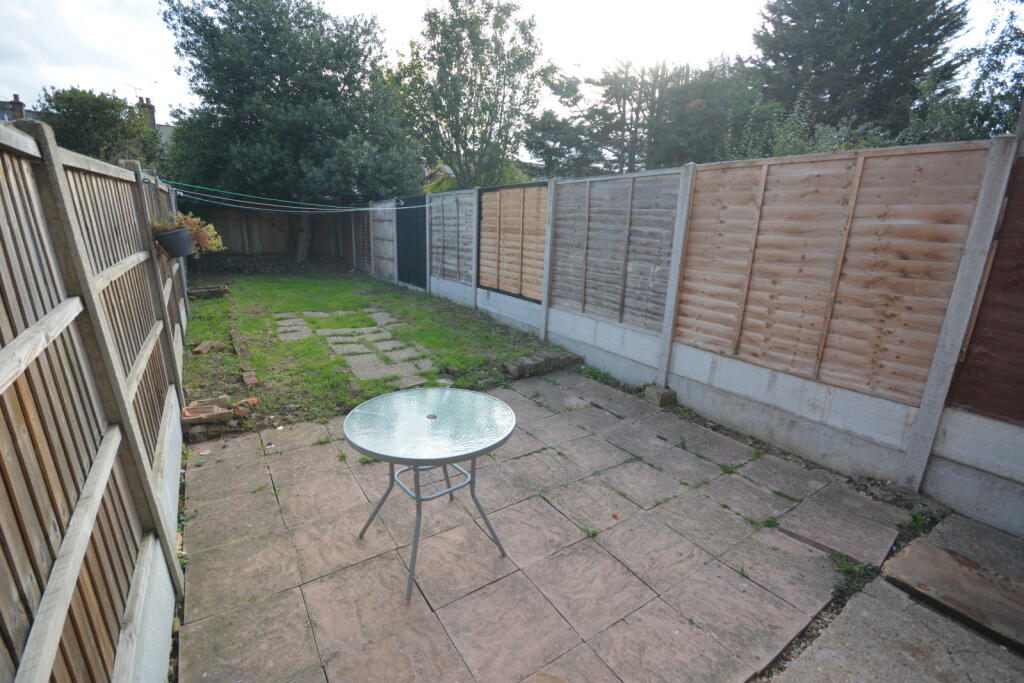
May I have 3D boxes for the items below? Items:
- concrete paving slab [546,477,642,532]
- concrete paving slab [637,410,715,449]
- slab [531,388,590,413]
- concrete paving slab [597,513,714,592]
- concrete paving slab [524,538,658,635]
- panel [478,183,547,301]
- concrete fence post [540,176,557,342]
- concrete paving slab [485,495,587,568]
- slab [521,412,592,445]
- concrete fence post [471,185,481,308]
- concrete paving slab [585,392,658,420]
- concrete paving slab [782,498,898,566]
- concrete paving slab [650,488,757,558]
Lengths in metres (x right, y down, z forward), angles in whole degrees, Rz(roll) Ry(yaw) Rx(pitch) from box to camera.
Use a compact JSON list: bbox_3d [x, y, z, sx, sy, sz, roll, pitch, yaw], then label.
[{"bbox_3d":[0.489,1.004,2.615,0.450,0.040,0.450,-6,16,-35],"label":"concrete paving slab"},{"bbox_3d":[1.388,0.777,3.749,0.450,0.040,0.450,-7,16,-34],"label":"concrete paving slab"},{"bbox_3d":[0.484,0.609,4.258,0.450,0.040,0.450,-6,16,-35],"label":"slab"},{"bbox_3d":[0.738,1.106,2.259,0.450,0.040,0.450,-7,16,-34],"label":"concrete paving slab"},{"bbox_3d":[0.349,1.128,1.964,0.447,0.050,0.442,-7,16,-33],"label":"concrete paving slab"},{"bbox_3d":[0.008,-1.556,6.671,0.050,1.680,1.820,-7,16,-35],"label":"panel"},{"bbox_3d":[0.515,-1.021,5.556,0.110,2.032,0.100,-7,16,-33],"label":"concrete fence post"},{"bbox_3d":[0.102,1.036,2.331,0.445,0.040,0.445,-7,16,-33],"label":"concrete paving slab"},{"bbox_3d":[0.355,0.748,3.536,0.445,0.040,0.445,-7,16,-33],"label":"slab"},{"bbox_3d":[-0.592,-1.547,7.245,0.120,1.971,0.100,-7,16,-33],"label":"concrete fence post"},{"bbox_3d":[1.085,0.672,4.024,0.450,0.050,0.450,-7,16,-33],"label":"concrete paving slab"},{"bbox_3d":[1.872,1.081,2.449,0.420,0.040,0.455,-11,19,-44],"label":"concrete paving slab"},{"bbox_3d":[1.127,1.067,2.518,0.450,0.040,0.450,-6,16,-35],"label":"concrete paving slab"}]

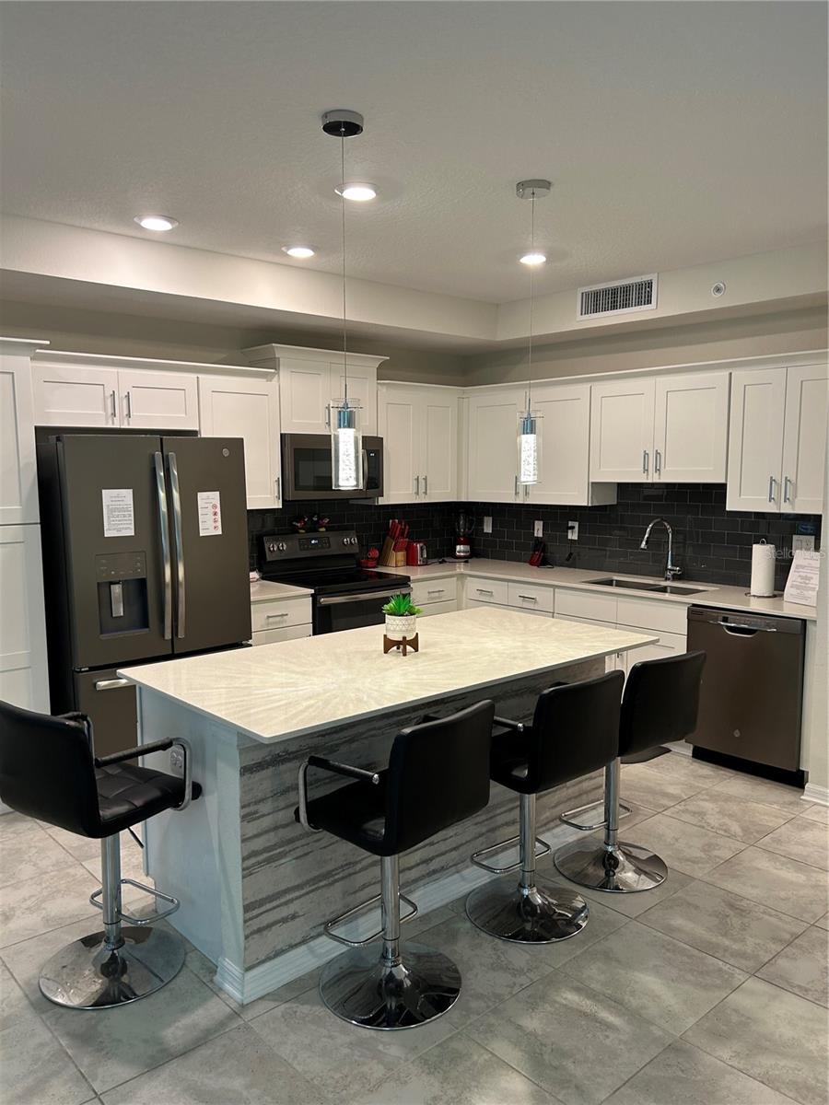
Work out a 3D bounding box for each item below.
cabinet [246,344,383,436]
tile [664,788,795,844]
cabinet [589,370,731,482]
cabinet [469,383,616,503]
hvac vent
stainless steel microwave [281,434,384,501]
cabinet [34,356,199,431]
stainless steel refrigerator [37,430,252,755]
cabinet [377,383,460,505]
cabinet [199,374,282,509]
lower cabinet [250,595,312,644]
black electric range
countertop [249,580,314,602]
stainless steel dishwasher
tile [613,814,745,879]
[{"bbox_3d":[-0.620,-1.018,5.428,0.860,0.513,0.385,-5,8,-41],"label":"cabinet"},{"bbox_3d":[1.493,1.251,3.937,0.446,0.011,0.446,-5,8,-41],"label":"tile"},{"bbox_3d":[1.549,-0.734,5.049,0.318,0.613,0.924,-5,8,-42],"label":"cabinet"},{"bbox_3d":[0.877,-0.734,5.815,0.335,0.782,1.108,-5,8,-41],"label":"cabinet"},{"bbox_3d":[1.216,-1.538,5.018,0.025,0.199,0.567,-5,8,-42],"label":"hvac vent"},{"bbox_3d":[-0.621,-0.557,5.452,0.760,0.398,0.425,-5,8,-42],"label":"stainless steel microwave"},{"bbox_3d":[-1.673,-0.837,4.550,0.925,0.327,0.318,-5,8,-42],"label":"cabinet"},{"bbox_3d":[-1.479,0.301,4.355,0.905,1.777,0.910,-5,8,-42],"label":"stainless steel refrigerator"},{"bbox_3d":[-0.066,-0.761,5.974,0.767,0.812,0.340,-5,8,-41],"label":"cabinet"},{"bbox_3d":[-1.126,-0.652,5.060,0.540,0.771,0.318,-5,8,-42],"label":"cabinet"},{"bbox_3d":[-0.988,0.693,5.094,0.465,0.885,0.630,-5,8,-41],"label":"lower cabinet"},{"bbox_3d":[-0.502,0.494,5.464,0.758,1.200,0.690,-5,8,-41],"label":"black electric range"},{"bbox_3d":[-1.018,0.232,5.023,0.530,0.026,0.645,-5,8,-42],"label":"countertop"},{"bbox_3d":[1.911,0.701,4.514,0.610,0.808,0.608,-5,8,-42],"label":"stainless steel dishwasher"},{"bbox_3d":[1.141,1.266,3.605,0.443,0.010,0.443,-5,8,-42],"label":"tile"}]

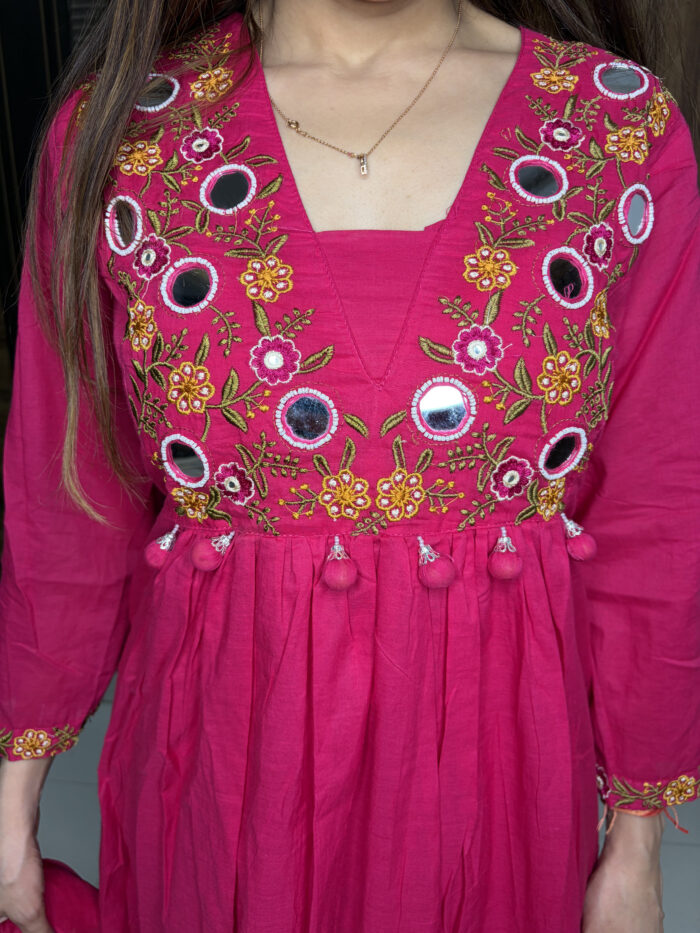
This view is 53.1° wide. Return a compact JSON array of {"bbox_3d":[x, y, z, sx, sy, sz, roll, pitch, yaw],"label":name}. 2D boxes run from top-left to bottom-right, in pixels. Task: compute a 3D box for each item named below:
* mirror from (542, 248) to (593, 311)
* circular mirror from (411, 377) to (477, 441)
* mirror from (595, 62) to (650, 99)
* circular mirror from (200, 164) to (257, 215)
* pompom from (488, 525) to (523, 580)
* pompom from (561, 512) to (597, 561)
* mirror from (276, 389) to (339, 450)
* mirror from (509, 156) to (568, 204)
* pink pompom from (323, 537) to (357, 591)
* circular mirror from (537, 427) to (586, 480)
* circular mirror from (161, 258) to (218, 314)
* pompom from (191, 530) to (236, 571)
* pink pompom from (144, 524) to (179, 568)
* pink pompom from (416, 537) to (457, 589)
[{"bbox_3d":[0.129,-0.112,0.415,0.037,0.037,0.005,-7,-4,-22],"label":"mirror"},{"bbox_3d":[0.055,-0.034,0.414,0.037,0.037,0.005,3,3,4],"label":"circular mirror"},{"bbox_3d":[0.188,-0.269,0.487,0.037,0.037,0.005,2,-24,2],"label":"mirror"},{"bbox_3d":[-0.077,-0.176,0.446,0.037,0.037,0.005,7,-16,13],"label":"circular mirror"},{"bbox_3d":[0.096,0.054,0.432,0.021,0.032,0.021,-2,-5,0],"label":"pompom"},{"bbox_3d":[0.151,0.047,0.469,0.020,0.035,0.020,-29,-5,0],"label":"pompom"},{"bbox_3d":[-0.026,-0.029,0.423,0.037,0.037,0.005,2,6,1],"label":"mirror"},{"bbox_3d":[0.118,-0.180,0.439,0.037,0.037,0.005,0,-20,-6],"label":"mirror"},{"bbox_3d":[-0.006,0.060,0.435,0.022,0.035,0.022,-2,18,0],"label":"pink pompom"},{"bbox_3d":[0.140,-0.008,0.455,0.039,0.039,0.006,-6,34,-28],"label":"circular mirror"},{"bbox_3d":[-0.104,-0.117,0.452,0.039,0.039,0.006,2,-11,9],"label":"circular mirror"},{"bbox_3d":[-0.088,0.053,0.456,0.033,0.020,0.020,-41,0,-5],"label":"pompom"},{"bbox_3d":[-0.126,0.053,0.476,0.019,0.031,0.019,32,-5,0],"label":"pink pompom"},{"bbox_3d":[0.050,0.058,0.420,0.022,0.034,0.022,-27,-5,0],"label":"pink pompom"}]

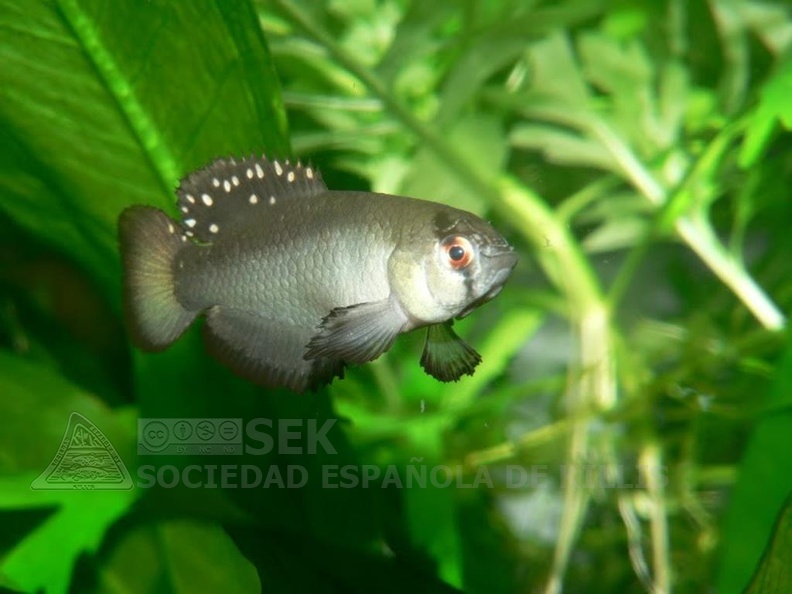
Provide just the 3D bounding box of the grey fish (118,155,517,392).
[{"bbox_3d":[-0.011,-0.003,0.174,0.055,0.028,0.021,-1,2,32],"label":"grey fish"}]

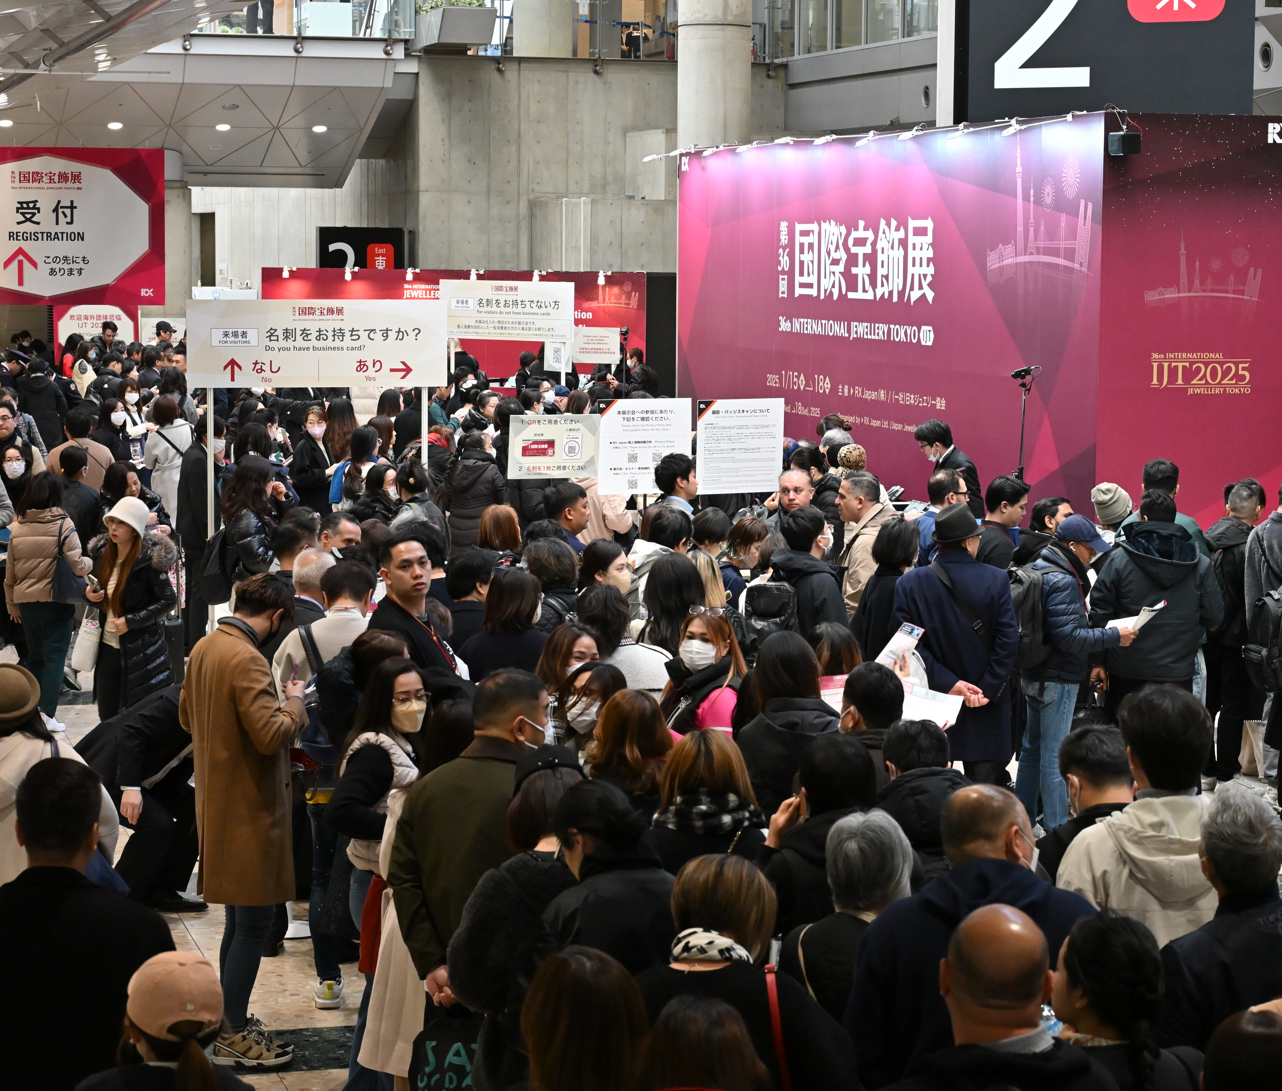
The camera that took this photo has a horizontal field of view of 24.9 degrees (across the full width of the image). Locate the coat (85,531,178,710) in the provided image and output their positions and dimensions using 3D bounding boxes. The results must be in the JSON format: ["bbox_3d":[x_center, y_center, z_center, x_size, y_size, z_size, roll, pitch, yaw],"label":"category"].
[{"bbox_3d":[-2.795,0.422,16.000,0.500,1.000,0.400,4,7,35],"label":"coat"}]

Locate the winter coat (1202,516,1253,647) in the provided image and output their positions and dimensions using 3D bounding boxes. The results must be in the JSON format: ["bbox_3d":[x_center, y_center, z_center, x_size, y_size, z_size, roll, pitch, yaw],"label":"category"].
[{"bbox_3d":[3.412,0.218,16.500,0.500,0.750,0.350,2,6,18],"label":"winter coat"}]

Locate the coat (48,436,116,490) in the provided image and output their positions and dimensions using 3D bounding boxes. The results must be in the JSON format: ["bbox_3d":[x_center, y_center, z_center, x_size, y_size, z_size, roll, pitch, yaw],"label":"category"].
[{"bbox_3d":[-4.431,-0.422,23.046,0.530,0.900,0.330,0,6,-6],"label":"coat"}]

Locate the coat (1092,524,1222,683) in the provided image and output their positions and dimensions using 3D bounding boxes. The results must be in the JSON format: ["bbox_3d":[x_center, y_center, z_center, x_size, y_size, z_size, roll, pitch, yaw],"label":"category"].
[{"bbox_3d":[2.740,0.308,15.450,0.680,0.830,0.400,1,6,2],"label":"coat"}]

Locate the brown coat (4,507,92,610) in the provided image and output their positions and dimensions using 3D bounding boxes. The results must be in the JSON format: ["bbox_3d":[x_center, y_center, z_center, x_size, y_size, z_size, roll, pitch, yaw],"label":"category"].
[{"bbox_3d":[-3.762,0.081,18.450,0.500,0.620,0.360,2,6,12],"label":"brown coat"}]

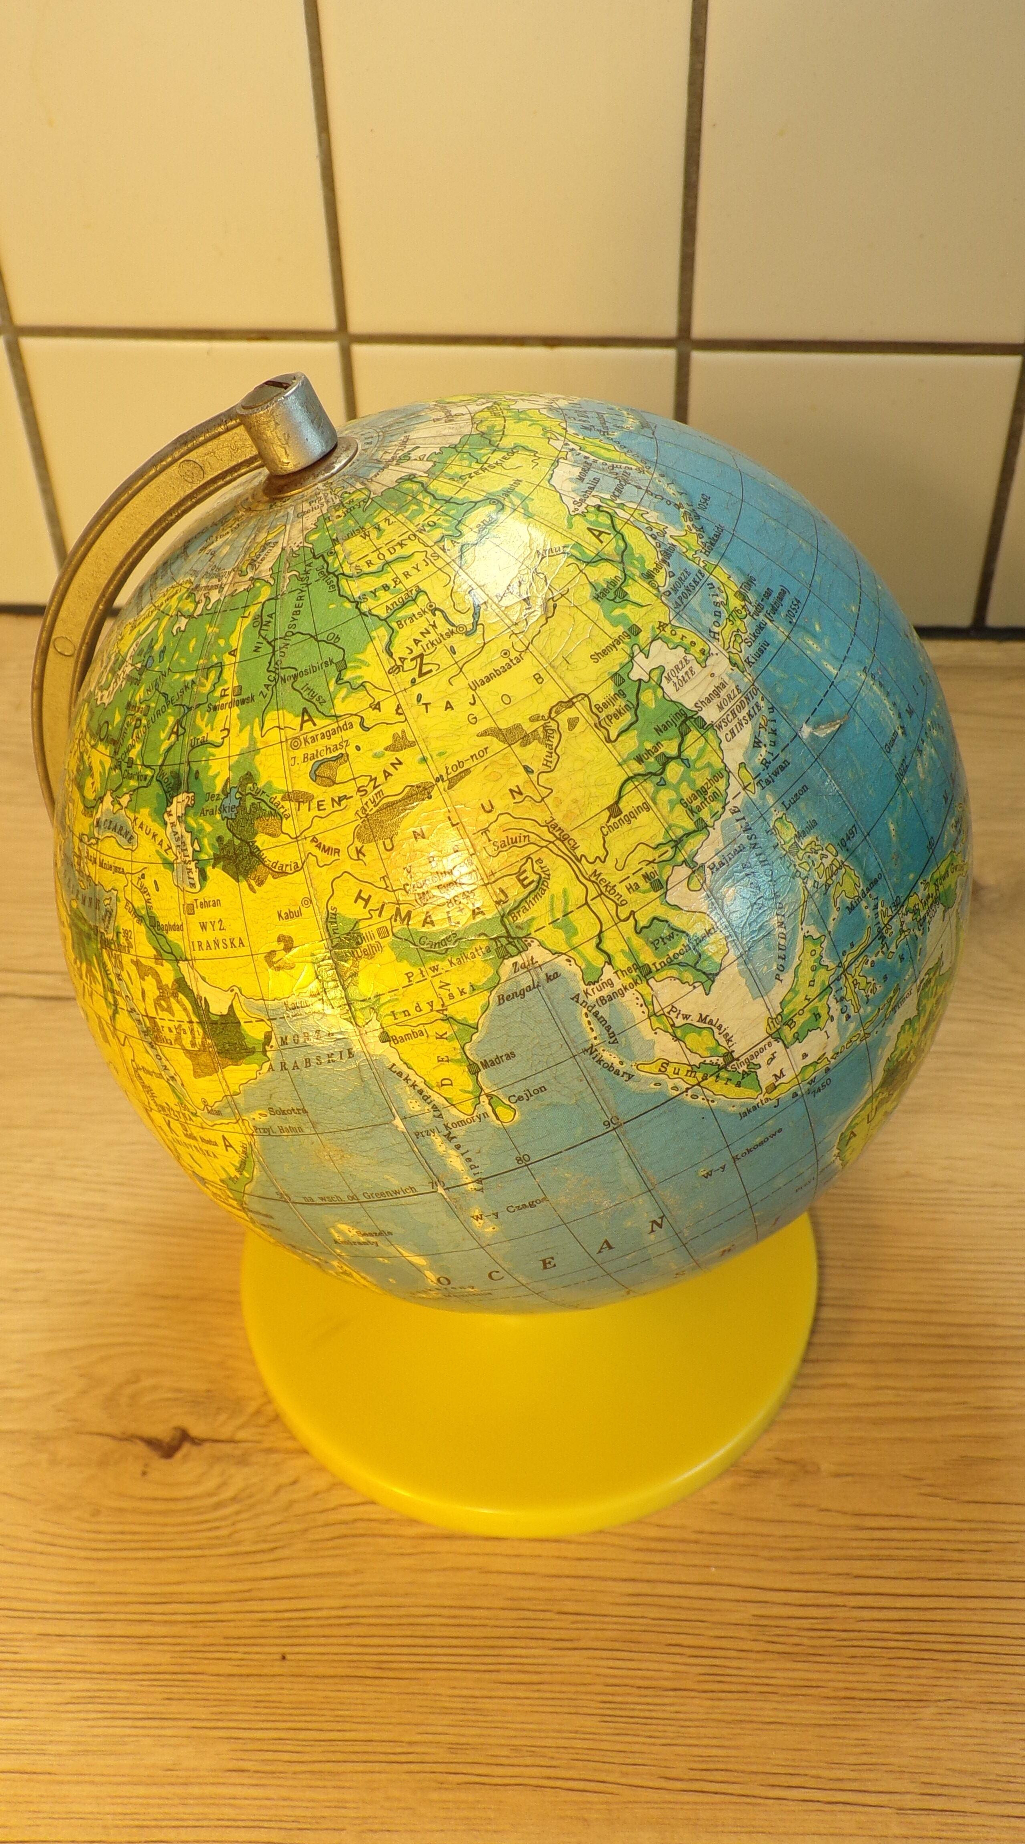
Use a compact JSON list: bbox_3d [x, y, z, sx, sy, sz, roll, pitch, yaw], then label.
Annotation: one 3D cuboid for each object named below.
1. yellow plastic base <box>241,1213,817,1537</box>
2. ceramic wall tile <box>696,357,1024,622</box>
[{"bbox_3d":[0.003,0.068,0.382,0.131,0.032,0.131,2,44,4],"label":"yellow plastic base"},{"bbox_3d":[0.102,-0.136,0.537,0.098,0.096,0.007,2,44,4],"label":"ceramic wall tile"}]

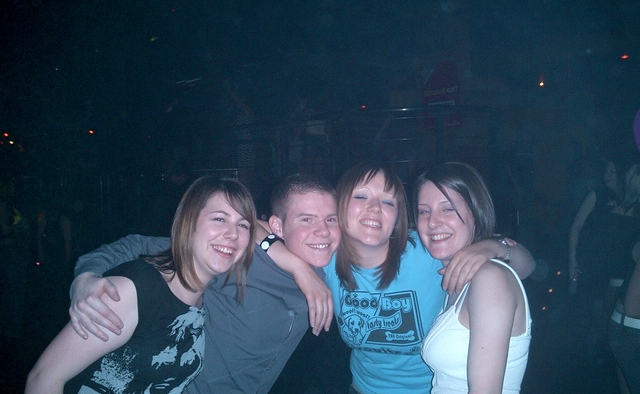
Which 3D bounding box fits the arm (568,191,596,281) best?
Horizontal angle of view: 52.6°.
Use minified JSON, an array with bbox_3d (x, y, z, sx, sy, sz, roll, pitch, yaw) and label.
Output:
[{"bbox_3d":[1.755,0.259,4.350,0.140,0.620,0.125,10,2,17],"label":"arm"}]

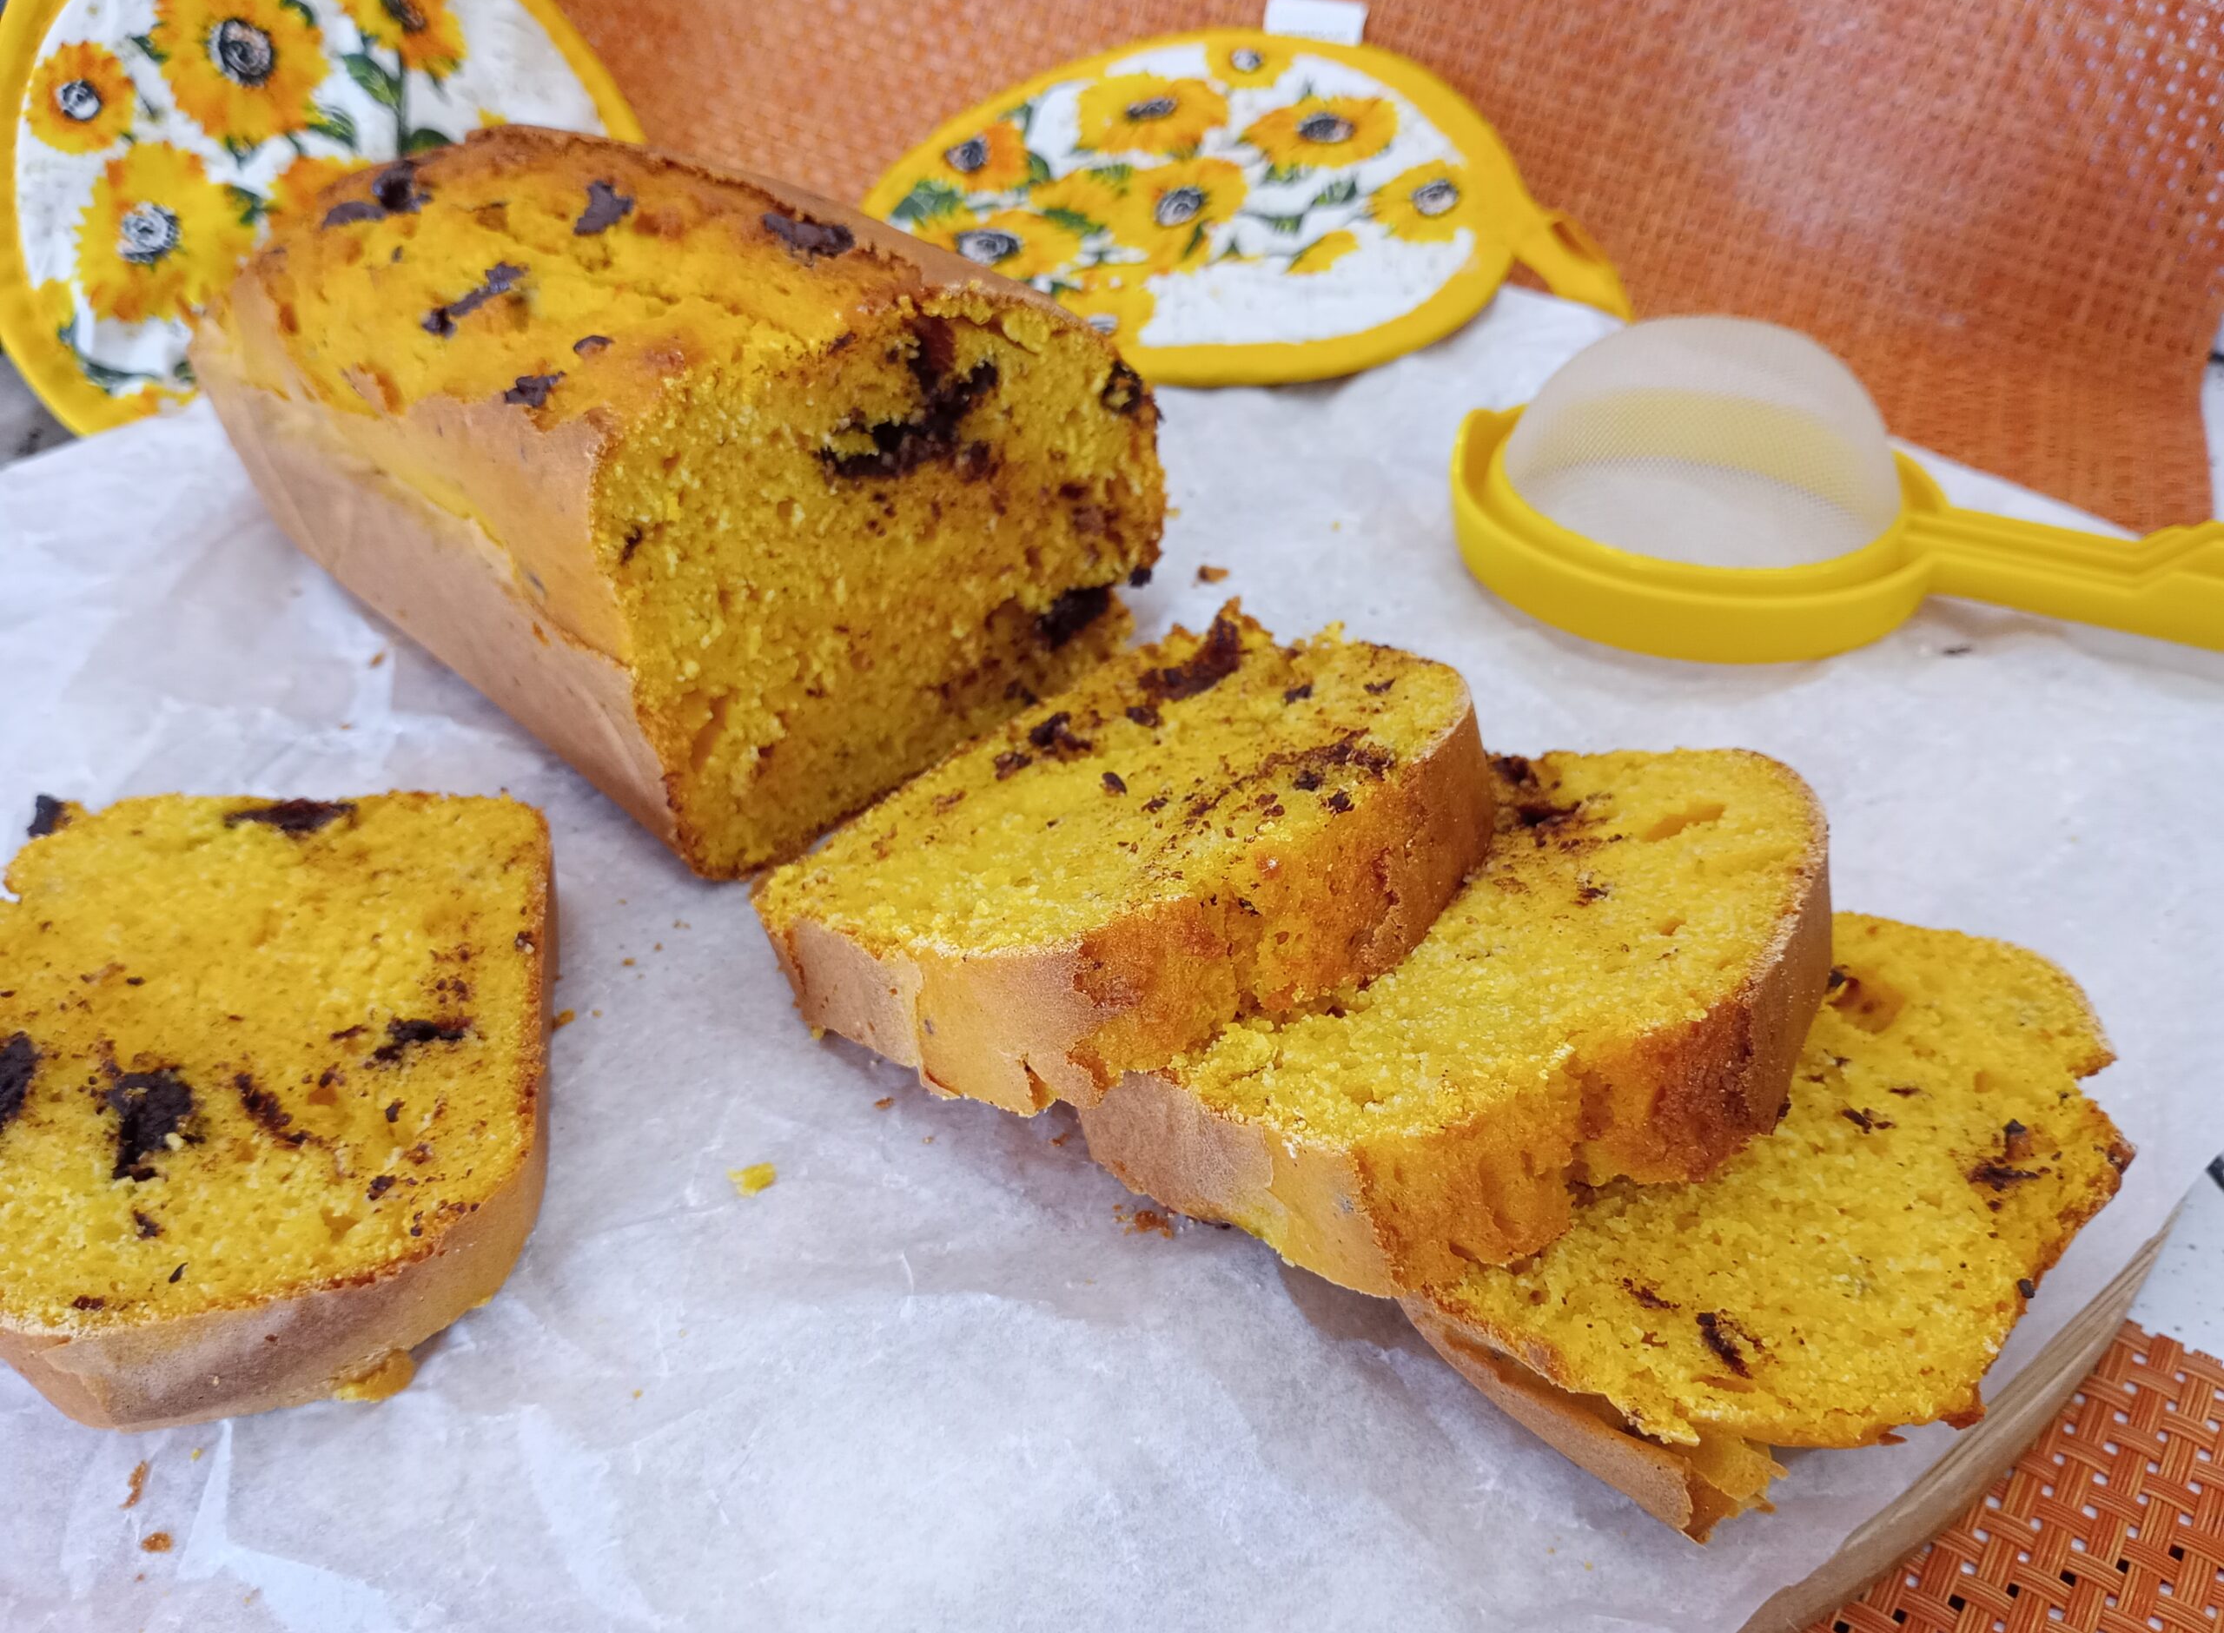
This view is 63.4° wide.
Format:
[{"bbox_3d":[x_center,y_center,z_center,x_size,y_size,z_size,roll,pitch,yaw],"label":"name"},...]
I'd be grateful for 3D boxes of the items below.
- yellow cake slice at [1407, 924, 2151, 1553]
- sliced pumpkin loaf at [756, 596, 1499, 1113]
[{"bbox_3d":[0.080,0.045,0.234,0.101,0.018,0.078,-22,37,-32],"label":"yellow cake slice"},{"bbox_3d":[0.015,0.003,0.256,0.103,0.020,0.077,-26,18,-28],"label":"sliced pumpkin loaf"}]

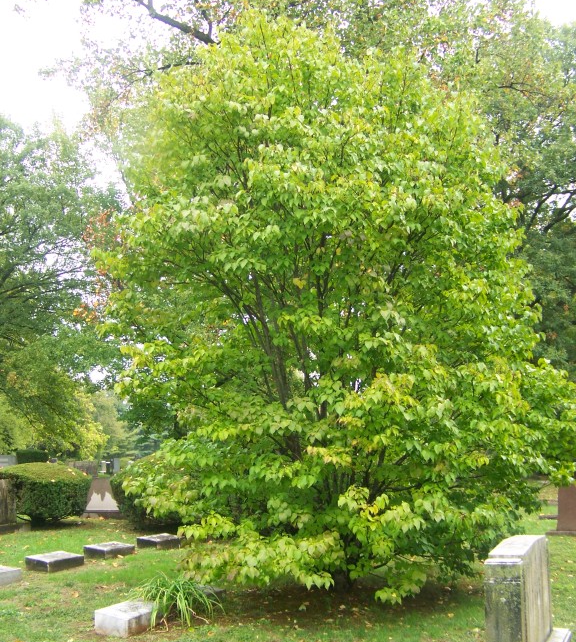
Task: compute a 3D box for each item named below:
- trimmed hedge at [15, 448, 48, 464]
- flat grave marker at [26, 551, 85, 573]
[{"bbox_3d":[-8.795,4.905,26.827,1.200,1.120,1.100,3,-9,-18],"label":"trimmed hedge"},{"bbox_3d":[-2.744,2.834,9.159,0.334,0.127,0.608,-4,-10,25],"label":"flat grave marker"}]

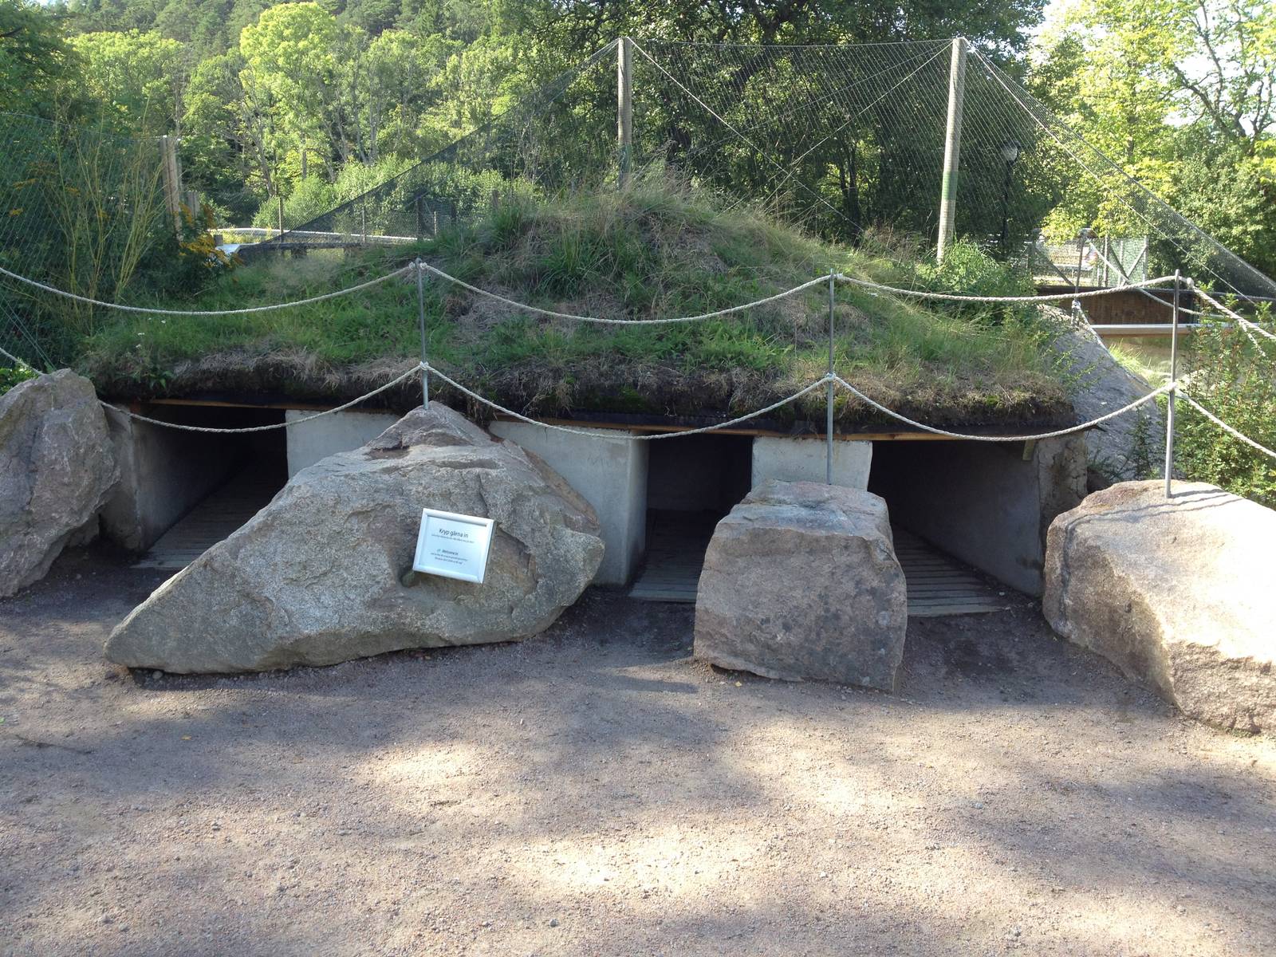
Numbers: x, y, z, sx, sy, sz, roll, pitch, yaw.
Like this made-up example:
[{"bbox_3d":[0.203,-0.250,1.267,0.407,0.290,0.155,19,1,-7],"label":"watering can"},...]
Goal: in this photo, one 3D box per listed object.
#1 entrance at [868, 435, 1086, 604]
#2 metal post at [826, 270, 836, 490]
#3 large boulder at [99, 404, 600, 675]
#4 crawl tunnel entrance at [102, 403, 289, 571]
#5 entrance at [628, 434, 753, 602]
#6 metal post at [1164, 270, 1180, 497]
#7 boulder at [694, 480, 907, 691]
[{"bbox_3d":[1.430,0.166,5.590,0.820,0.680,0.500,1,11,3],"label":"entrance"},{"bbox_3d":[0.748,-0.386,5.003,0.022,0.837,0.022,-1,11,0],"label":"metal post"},{"bbox_3d":[-1.020,0.176,5.002,1.740,0.840,0.950,-1,11,-5],"label":"large boulder"},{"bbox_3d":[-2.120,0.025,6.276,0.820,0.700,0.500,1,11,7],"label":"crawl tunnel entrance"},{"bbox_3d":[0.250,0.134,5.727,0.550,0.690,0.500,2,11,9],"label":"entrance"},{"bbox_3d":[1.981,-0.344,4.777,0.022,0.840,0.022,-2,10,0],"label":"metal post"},{"bbox_3d":[0.625,0.364,4.814,0.690,0.560,0.780,2,11,13],"label":"boulder"}]

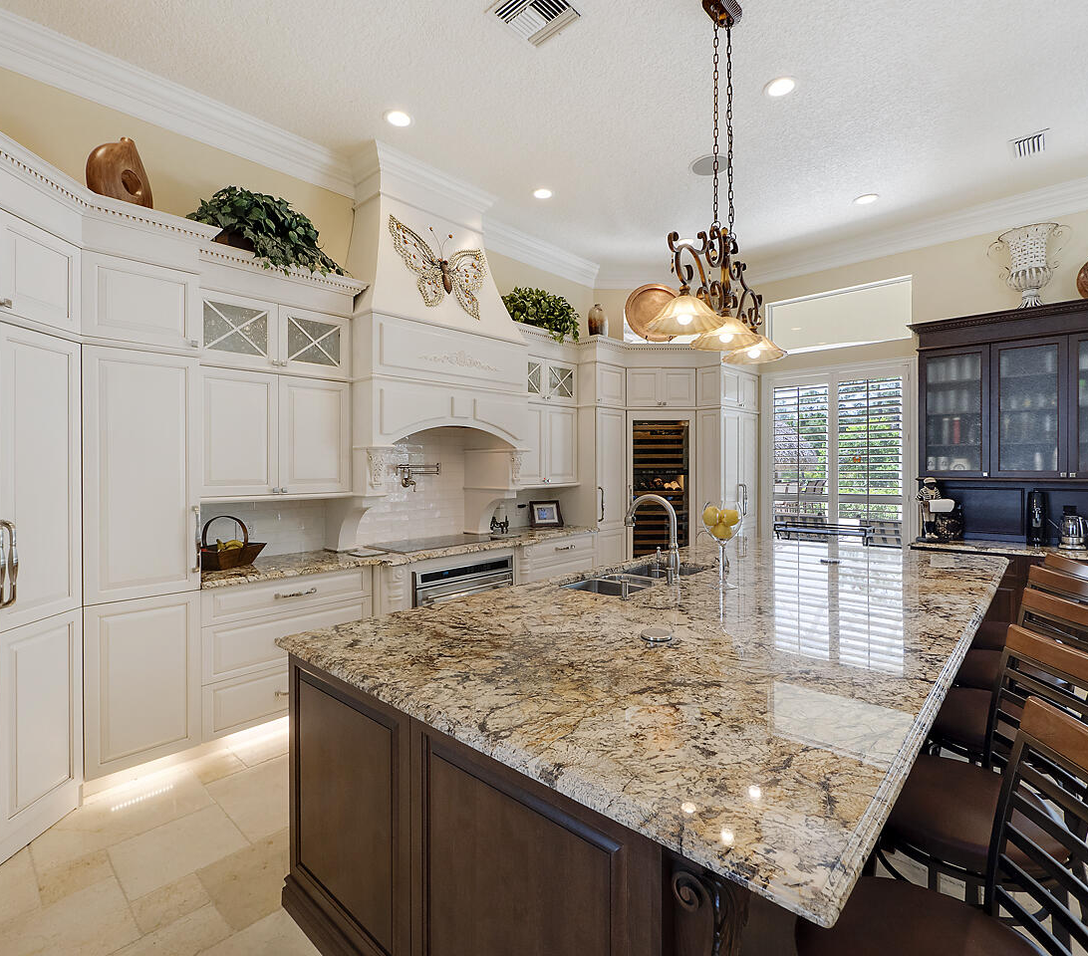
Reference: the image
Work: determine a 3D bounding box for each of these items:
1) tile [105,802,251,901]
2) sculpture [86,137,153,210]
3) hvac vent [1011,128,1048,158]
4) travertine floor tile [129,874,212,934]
[{"bbox_3d":[-1.486,1.511,2.106,0.400,0.012,0.400,1,1,44],"label":"tile"},{"bbox_3d":[-2.022,-1.415,2.460,0.250,0.360,0.150,-1,1,-43],"label":"sculpture"},{"bbox_3d":[3.204,-2.188,3.406,0.230,0.020,0.300,1,2,40],"label":"hvac vent"},{"bbox_3d":[-1.325,1.516,1.835,0.200,0.012,0.200,1,1,44],"label":"travertine floor tile"}]

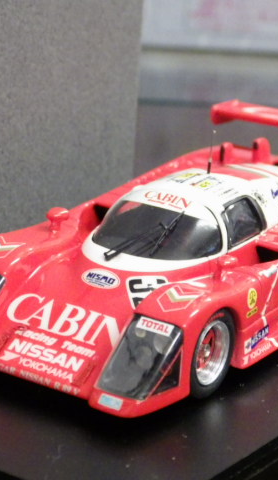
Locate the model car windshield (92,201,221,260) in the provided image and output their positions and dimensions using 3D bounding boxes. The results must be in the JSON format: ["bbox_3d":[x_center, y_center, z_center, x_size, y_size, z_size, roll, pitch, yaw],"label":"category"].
[{"bbox_3d":[0.002,-0.002,0.327,0.024,0.007,0.012,15,22,30],"label":"model car windshield"}]

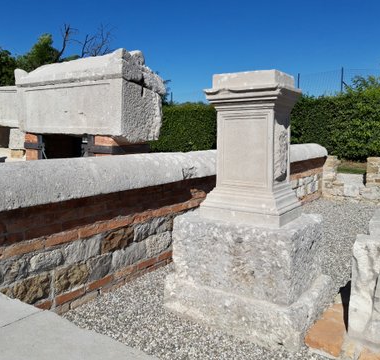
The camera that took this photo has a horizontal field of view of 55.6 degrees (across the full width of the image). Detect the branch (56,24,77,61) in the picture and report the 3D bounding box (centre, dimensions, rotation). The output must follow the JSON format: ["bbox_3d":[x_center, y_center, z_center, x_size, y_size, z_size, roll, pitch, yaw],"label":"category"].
[{"bbox_3d":[-7.194,-8.010,21.000,1.165,2.160,0.800,-2,7,-19],"label":"branch"}]

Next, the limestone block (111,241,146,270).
[{"bbox_3d":[-0.627,0.704,3.426,0.170,0.170,0.447,5,9,36],"label":"limestone block"}]

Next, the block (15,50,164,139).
[{"bbox_3d":[-1.513,-1.180,5.400,2.170,1.180,0.930,5,8,32],"label":"block"}]

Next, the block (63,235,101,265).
[{"bbox_3d":[-0.937,0.573,2.984,0.170,0.150,0.360,5,9,36],"label":"block"}]

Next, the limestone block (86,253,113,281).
[{"bbox_3d":[-0.831,0.744,3.152,0.170,0.183,0.250,5,9,36],"label":"limestone block"}]

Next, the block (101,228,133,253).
[{"bbox_3d":[-0.705,0.528,3.296,0.170,0.143,0.390,5,9,36],"label":"block"}]

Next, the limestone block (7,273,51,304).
[{"bbox_3d":[-1.213,0.807,2.636,0.170,0.194,0.328,5,9,36],"label":"limestone block"}]

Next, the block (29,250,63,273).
[{"bbox_3d":[-1.129,0.599,2.724,0.170,0.093,0.263,5,9,36],"label":"block"}]

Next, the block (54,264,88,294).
[{"bbox_3d":[-1.002,0.774,2.922,0.170,0.172,0.310,5,9,36],"label":"block"}]

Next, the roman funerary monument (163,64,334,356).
[{"bbox_3d":[0.530,0.115,2.951,1.113,1.855,0.956,5,9,34],"label":"roman funerary monument"}]

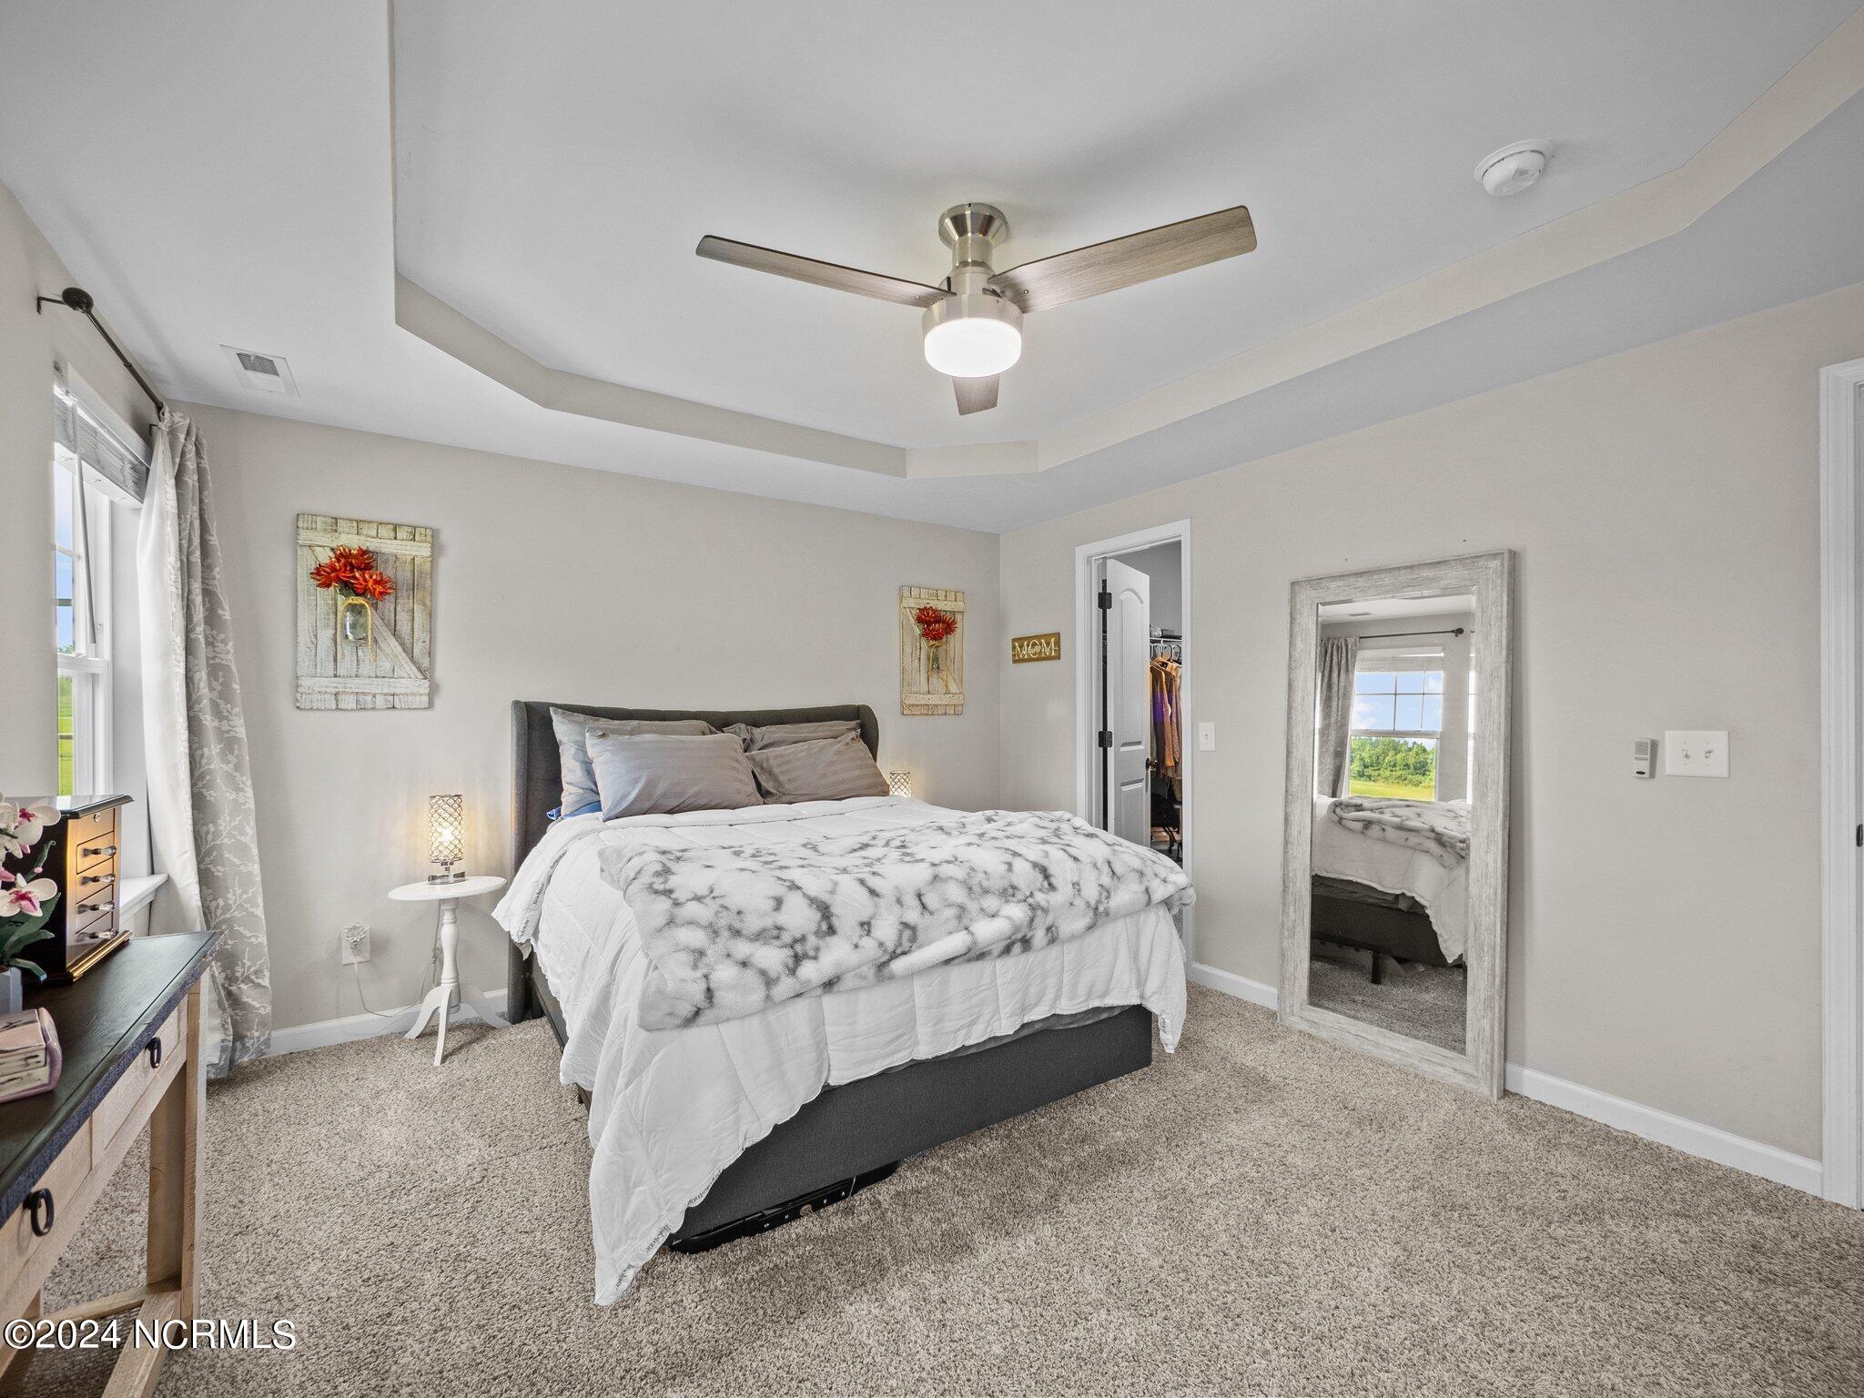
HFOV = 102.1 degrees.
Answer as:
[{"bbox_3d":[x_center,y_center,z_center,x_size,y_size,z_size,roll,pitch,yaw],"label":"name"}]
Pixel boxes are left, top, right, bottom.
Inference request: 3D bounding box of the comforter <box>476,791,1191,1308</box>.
[{"bbox_3d":[-0.387,0.839,2.679,1.858,0.845,1.658,0,0,-34],"label":"comforter"}]

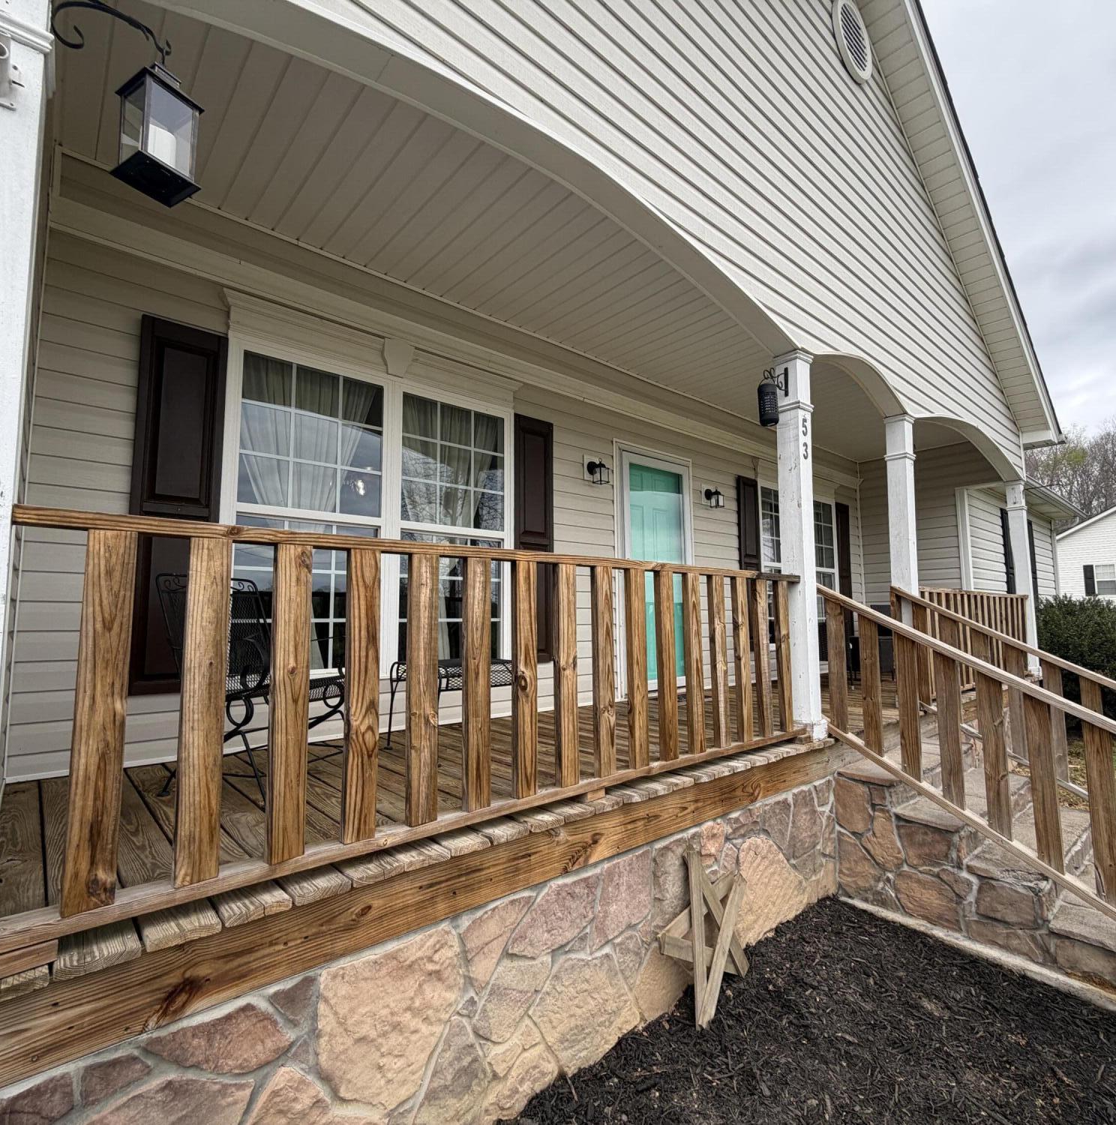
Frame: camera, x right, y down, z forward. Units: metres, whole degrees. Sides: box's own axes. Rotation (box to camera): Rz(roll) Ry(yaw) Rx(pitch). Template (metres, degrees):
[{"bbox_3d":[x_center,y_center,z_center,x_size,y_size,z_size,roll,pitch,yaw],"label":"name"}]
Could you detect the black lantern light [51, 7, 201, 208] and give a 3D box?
[{"bbox_3d":[-0.996,-1.091,1.415,0.294,0.378,0.159,4,-7,-41],"label":"black lantern light"}]

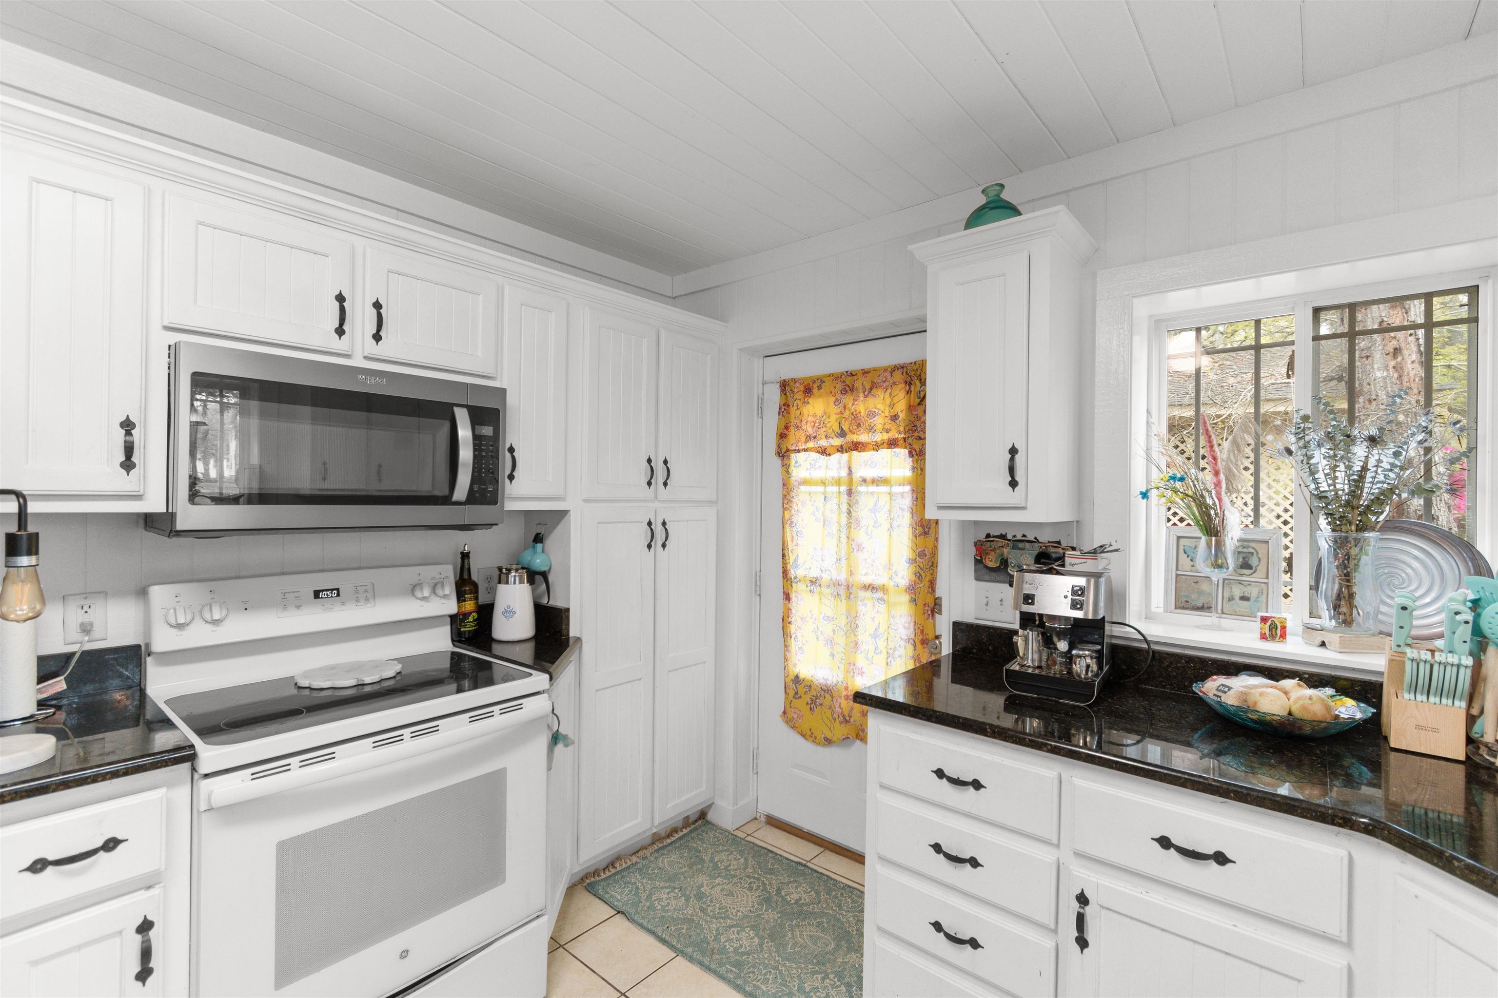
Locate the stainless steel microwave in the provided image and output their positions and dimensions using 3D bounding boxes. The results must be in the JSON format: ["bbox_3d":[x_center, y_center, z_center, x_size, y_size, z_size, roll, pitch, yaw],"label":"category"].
[{"bbox_3d":[-1.148,-0.128,1.785,0.430,0.435,0.760,1,0,41],"label":"stainless steel microwave"}]

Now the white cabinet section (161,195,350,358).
[{"bbox_3d":[-1.310,-0.539,1.645,0.320,0.300,0.368,0,0,41],"label":"white cabinet section"}]

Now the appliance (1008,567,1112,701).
[{"bbox_3d":[0.839,0.352,1.682,0.220,0.320,0.245,1,0,38],"label":"appliance"}]

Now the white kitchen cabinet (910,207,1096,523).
[{"bbox_3d":[0.745,-0.343,1.850,0.420,0.810,0.330,1,0,41],"label":"white kitchen cabinet"}]

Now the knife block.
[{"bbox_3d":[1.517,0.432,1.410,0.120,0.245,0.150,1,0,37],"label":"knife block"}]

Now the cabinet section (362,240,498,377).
[{"bbox_3d":[-1.043,-0.536,1.947,0.320,0.300,0.376,0,0,41],"label":"cabinet section"}]

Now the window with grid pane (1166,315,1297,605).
[{"bbox_3d":[1.437,-0.103,1.878,0.335,0.860,0.050,1,0,41],"label":"window with grid pane"}]

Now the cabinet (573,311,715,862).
[{"bbox_3d":[-0.526,0.343,2.719,0.360,2.150,0.770,1,0,42],"label":"cabinet"}]

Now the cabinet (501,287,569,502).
[{"bbox_3d":[-0.834,-0.354,2.222,0.320,0.730,0.260,1,0,41],"label":"cabinet"}]

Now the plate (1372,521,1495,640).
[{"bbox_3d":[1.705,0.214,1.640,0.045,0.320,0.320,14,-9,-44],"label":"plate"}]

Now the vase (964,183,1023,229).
[{"bbox_3d":[0.734,-0.839,1.878,0.195,0.225,0.195,1,0,41],"label":"vase"}]

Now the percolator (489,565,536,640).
[{"bbox_3d":[-0.843,0.379,2.308,0.190,0.265,0.150,1,0,-11],"label":"percolator"}]

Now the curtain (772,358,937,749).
[{"bbox_3d":[0.402,0.248,2.471,0.730,1.510,0.080,1,0,39],"label":"curtain"}]

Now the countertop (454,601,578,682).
[{"bbox_3d":[-0.725,0.464,2.107,0.670,0.140,0.325,1,0,41],"label":"countertop"}]

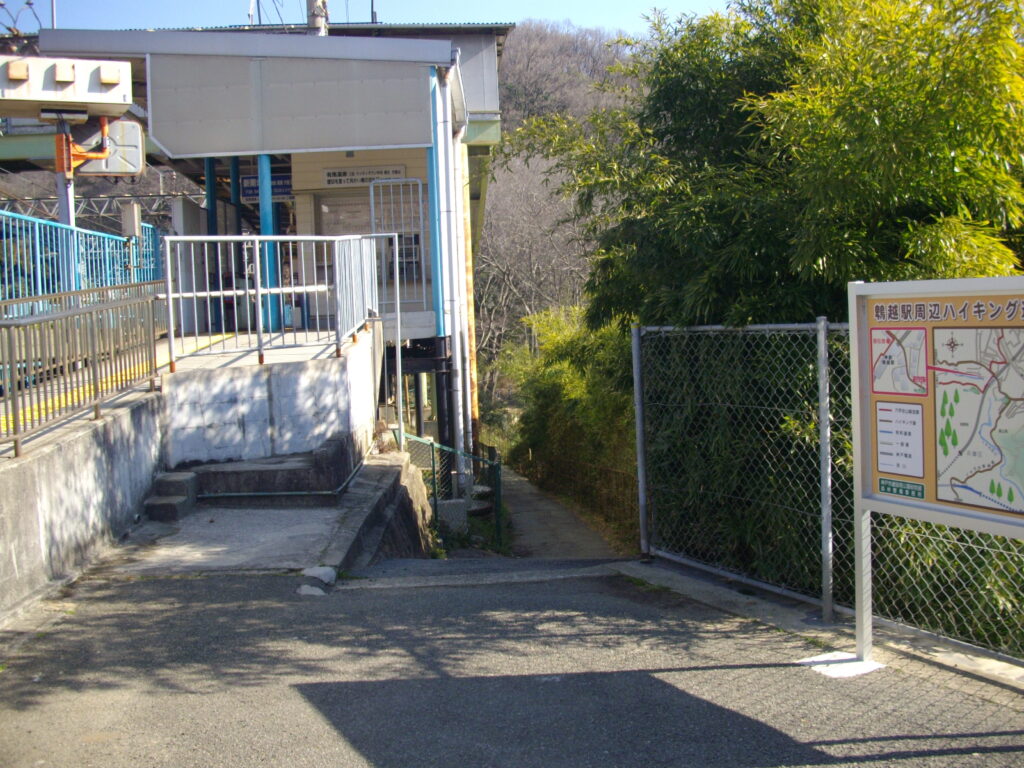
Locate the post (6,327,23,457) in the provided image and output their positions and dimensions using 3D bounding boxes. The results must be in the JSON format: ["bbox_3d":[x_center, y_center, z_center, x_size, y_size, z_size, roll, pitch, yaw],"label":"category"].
[{"bbox_3d":[-3.066,0.046,6.731,0.050,0.810,0.050,-2,3,-3],"label":"post"}]

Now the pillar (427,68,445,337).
[{"bbox_3d":[-1.089,-2.613,15.607,0.170,3.870,0.170,-2,3,-3],"label":"pillar"}]

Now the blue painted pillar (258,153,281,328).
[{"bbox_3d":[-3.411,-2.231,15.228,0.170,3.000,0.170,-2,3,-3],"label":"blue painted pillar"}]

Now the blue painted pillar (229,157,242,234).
[{"bbox_3d":[-4.820,-2.504,19.428,0.165,3.000,0.165,-2,3,-3],"label":"blue painted pillar"}]

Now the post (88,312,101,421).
[{"bbox_3d":[-3.171,-0.139,8.310,0.050,0.820,0.050,-2,3,-3],"label":"post"}]

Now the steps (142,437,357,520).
[{"bbox_3d":[-2.320,0.846,9.975,1.620,0.460,1.550,-2,3,-3],"label":"steps"}]

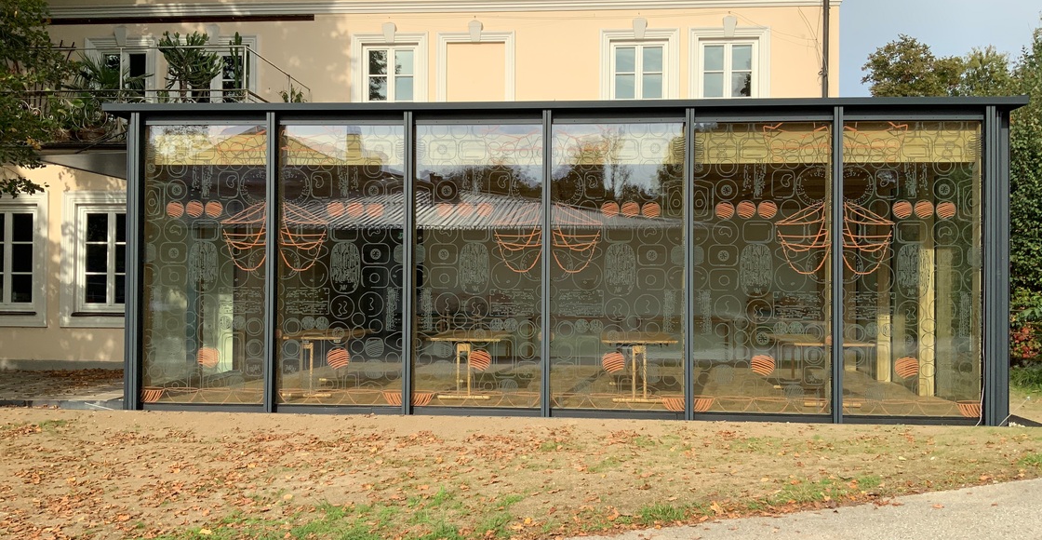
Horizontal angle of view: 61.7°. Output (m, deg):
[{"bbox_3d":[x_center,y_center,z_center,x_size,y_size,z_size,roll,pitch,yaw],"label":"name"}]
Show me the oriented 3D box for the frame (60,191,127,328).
[{"bbox_3d":[-8.132,-0.210,17.140,1.880,2.690,0.220,0,-1,4],"label":"frame"}]

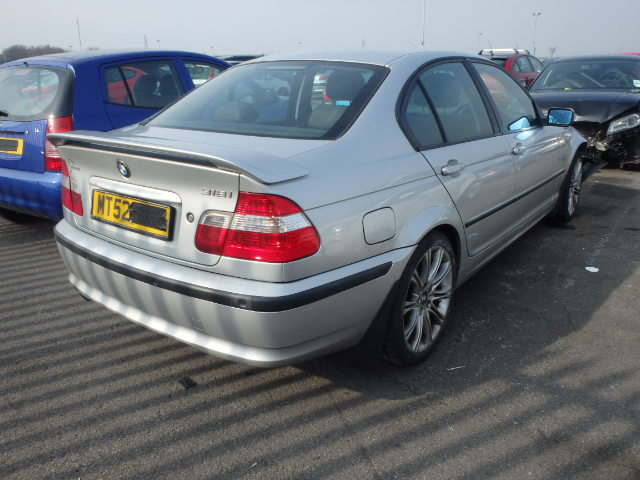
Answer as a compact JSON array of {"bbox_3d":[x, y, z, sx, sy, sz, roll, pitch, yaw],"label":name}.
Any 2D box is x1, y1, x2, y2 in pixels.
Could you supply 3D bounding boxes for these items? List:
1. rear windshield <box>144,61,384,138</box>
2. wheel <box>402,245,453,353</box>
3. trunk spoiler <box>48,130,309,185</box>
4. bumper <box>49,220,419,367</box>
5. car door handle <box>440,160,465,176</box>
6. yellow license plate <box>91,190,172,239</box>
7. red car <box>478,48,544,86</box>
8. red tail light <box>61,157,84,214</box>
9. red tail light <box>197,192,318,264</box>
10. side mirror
[{"bbox_3d":[-0.276,-0.692,2.469,1.240,0.090,0.660,13,49,36],"label":"rear windshield"},{"bbox_3d":[0.430,0.257,2.402,0.200,0.480,0.480,13,23,36],"label":"wheel"},{"bbox_3d":[-0.697,-0.356,2.010,1.430,0.110,0.310,13,23,36],"label":"trunk spoiler"},{"bbox_3d":[-0.530,0.109,2.373,1.720,0.400,0.870,13,23,36],"label":"bumper"},{"bbox_3d":[0.586,-0.317,2.271,0.045,0.050,0.210,13,23,36],"label":"car door handle"},{"bbox_3d":[-0.747,-0.106,2.019,0.520,0.113,0.020,13,13,36],"label":"yellow license plate"},{"bbox_3d":[6.173,-5.153,16.610,4.100,1.600,1.730,-18,25,-41],"label":"red car"},{"bbox_3d":[-1.133,-0.267,2.451,0.400,0.225,0.235,13,23,36],"label":"red tail light"},{"bbox_3d":[-0.208,-0.055,1.757,0.400,0.225,0.235,13,23,36],"label":"red tail light"},{"bbox_3d":[1.631,-0.828,3.486,0.190,0.125,0.120,13,23,36],"label":"side mirror"}]

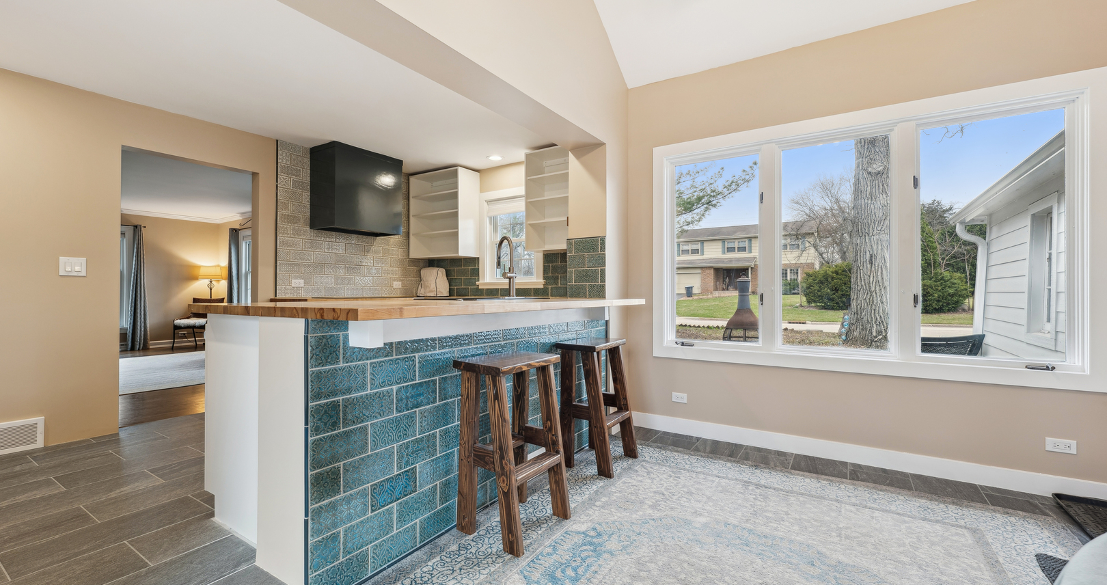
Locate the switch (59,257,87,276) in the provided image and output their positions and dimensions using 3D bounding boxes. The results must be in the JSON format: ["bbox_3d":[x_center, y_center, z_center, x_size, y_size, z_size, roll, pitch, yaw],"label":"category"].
[{"bbox_3d":[-3.366,-0.180,3.017,0.012,0.122,0.123,0,0,35],"label":"switch"}]

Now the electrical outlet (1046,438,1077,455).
[{"bbox_3d":[2.722,0.824,2.305,0.114,0.070,0.012,0,0,32],"label":"electrical outlet"}]

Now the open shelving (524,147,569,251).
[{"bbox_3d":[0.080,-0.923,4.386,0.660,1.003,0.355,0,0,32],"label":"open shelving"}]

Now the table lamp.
[{"bbox_3d":[-6.445,-0.125,8.100,0.370,0.760,0.370,0,0,32],"label":"table lamp"}]

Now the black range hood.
[{"bbox_3d":[-2.046,-1.036,4.521,0.445,0.812,0.768,0,0,34],"label":"black range hood"}]

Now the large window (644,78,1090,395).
[{"bbox_3d":[1.854,-0.323,2.874,2.420,1.684,0.100,0,0,32],"label":"large window"}]

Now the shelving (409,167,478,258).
[{"bbox_3d":[-1.321,-0.917,5.206,0.795,1.003,0.355,0,0,32],"label":"shelving"}]

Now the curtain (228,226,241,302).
[{"bbox_3d":[-6.075,-0.100,8.200,0.280,2.240,0.100,0,0,32],"label":"curtain"}]

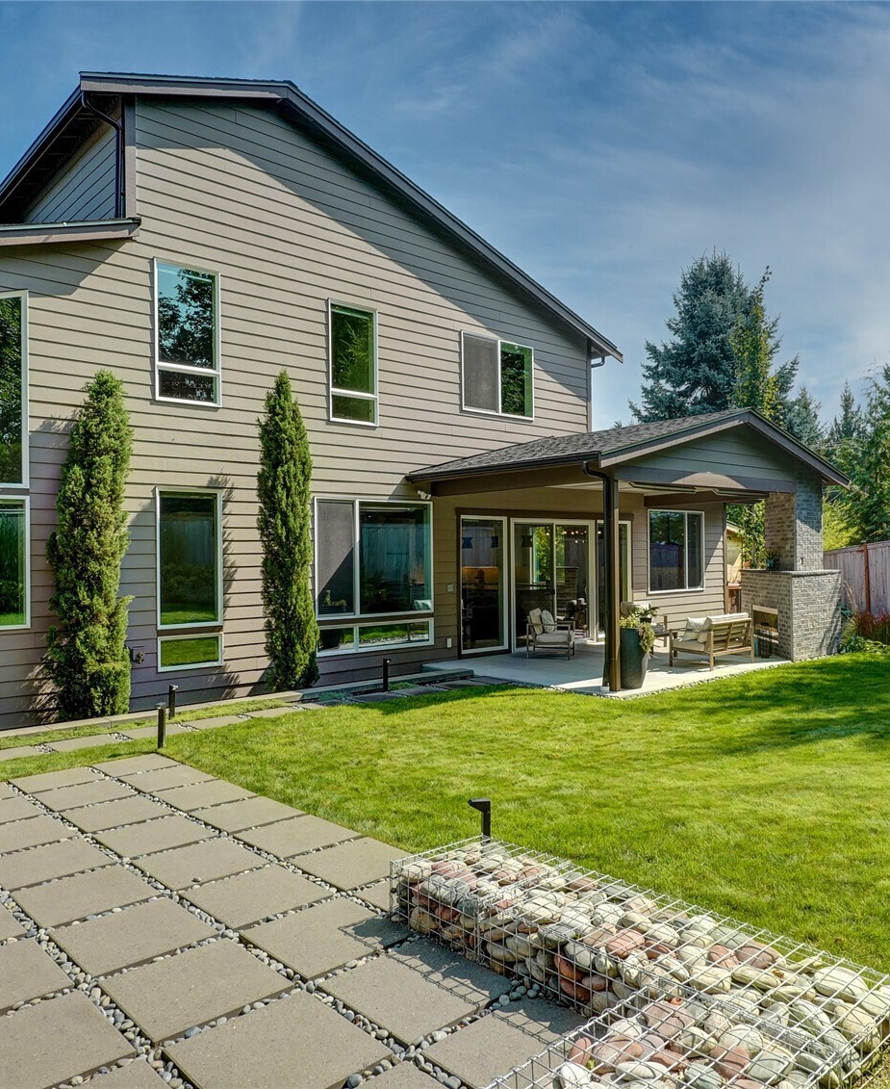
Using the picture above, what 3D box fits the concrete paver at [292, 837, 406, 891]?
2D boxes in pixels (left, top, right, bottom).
[{"bbox_3d":[-0.538,1.990,5.050,0.605,0.055,0.605,0,-1,-43],"label":"concrete paver"}]

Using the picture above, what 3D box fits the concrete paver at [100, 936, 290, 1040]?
[{"bbox_3d":[-1.072,1.924,3.524,0.605,0.050,0.605,0,-2,-42],"label":"concrete paver"}]

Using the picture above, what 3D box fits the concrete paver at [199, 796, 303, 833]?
[{"bbox_3d":[-1.439,1.989,5.950,0.606,0.050,0.606,0,-2,-42],"label":"concrete paver"}]

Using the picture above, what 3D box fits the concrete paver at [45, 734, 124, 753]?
[{"bbox_3d":[-3.723,2.099,8.504,0.605,0.050,0.605,0,-2,-42],"label":"concrete paver"}]

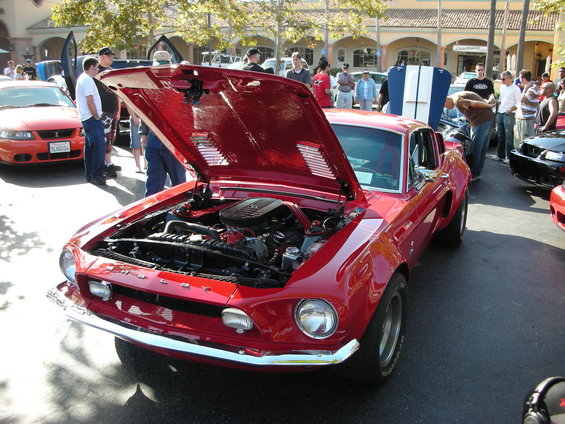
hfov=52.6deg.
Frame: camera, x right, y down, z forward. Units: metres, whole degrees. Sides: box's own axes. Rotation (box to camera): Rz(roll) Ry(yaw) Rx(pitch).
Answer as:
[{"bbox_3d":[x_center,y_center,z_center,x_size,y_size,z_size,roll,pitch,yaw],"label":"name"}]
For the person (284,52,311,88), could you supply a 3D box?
[{"bbox_3d":[0.262,-1.743,9.667,0.500,1.840,0.320,5,15,14],"label":"person"}]

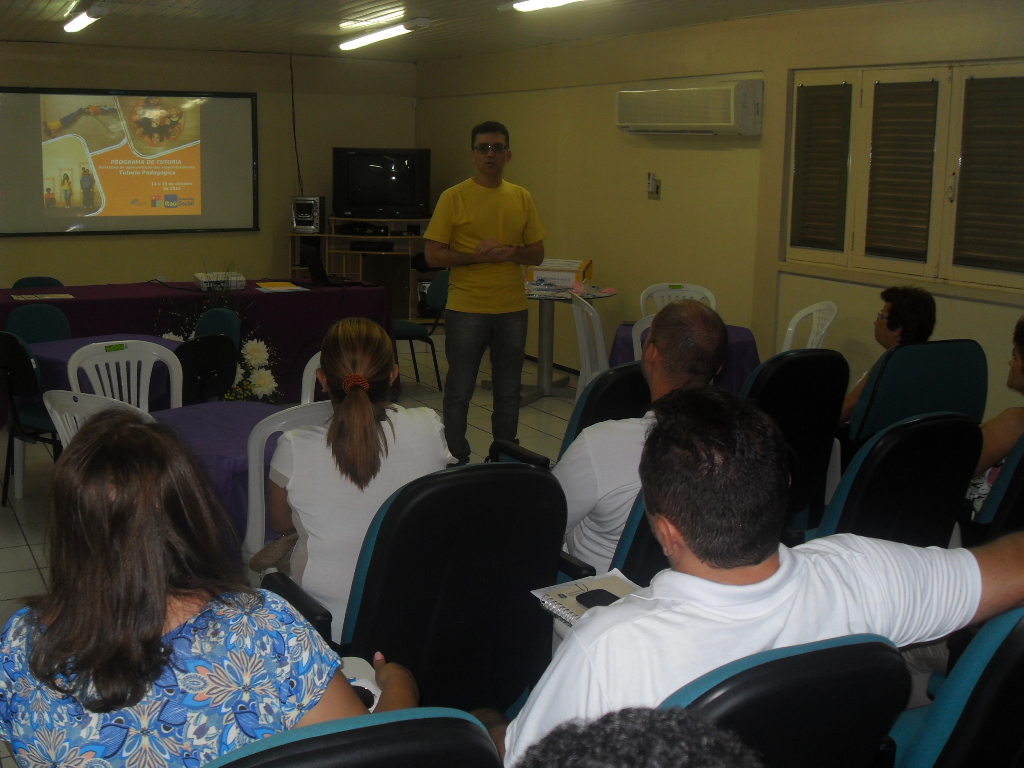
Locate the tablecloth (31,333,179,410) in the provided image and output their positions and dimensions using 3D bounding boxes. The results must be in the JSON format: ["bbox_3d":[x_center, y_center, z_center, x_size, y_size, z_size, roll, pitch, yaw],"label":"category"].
[{"bbox_3d":[-1.818,0.045,5.484,0.740,0.460,0.740,11,16,43],"label":"tablecloth"}]

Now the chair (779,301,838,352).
[{"bbox_3d":[1.430,-0.033,6.534,0.540,0.880,0.480,8,13,31],"label":"chair"}]

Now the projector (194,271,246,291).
[{"bbox_3d":[-1.834,-0.641,7.413,0.270,0.085,0.240,-5,13,-25],"label":"projector"}]

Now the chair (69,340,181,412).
[{"bbox_3d":[-1.360,0.301,4.533,0.450,0.880,0.520,-9,15,-39],"label":"chair"}]

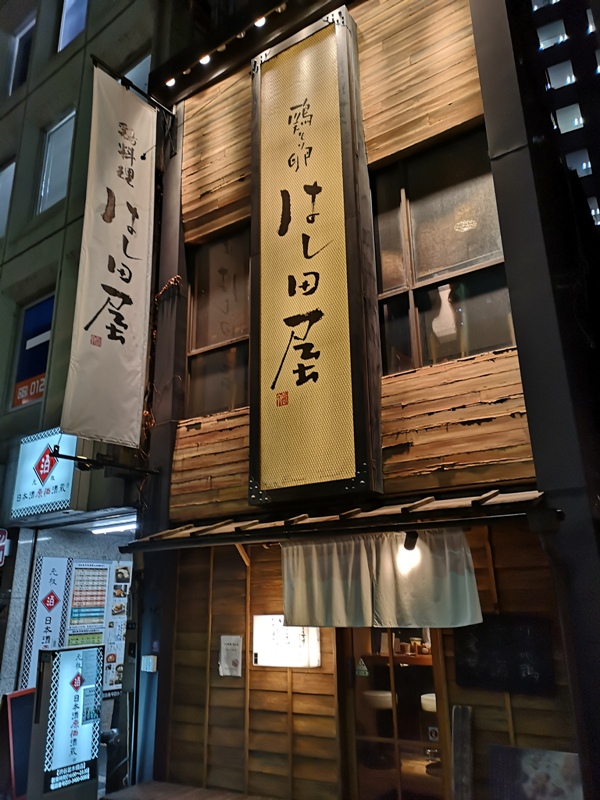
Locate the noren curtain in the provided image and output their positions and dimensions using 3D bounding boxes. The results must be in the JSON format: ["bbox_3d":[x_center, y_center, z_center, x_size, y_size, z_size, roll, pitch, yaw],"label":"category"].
[{"bbox_3d":[0.533,1.351,4.670,1.580,0.660,0.160,-12,-21,31],"label":"noren curtain"}]

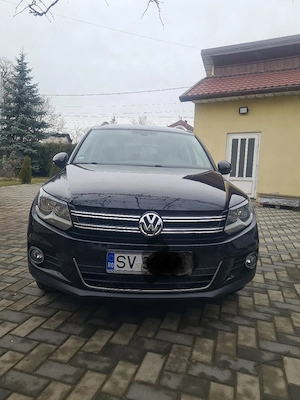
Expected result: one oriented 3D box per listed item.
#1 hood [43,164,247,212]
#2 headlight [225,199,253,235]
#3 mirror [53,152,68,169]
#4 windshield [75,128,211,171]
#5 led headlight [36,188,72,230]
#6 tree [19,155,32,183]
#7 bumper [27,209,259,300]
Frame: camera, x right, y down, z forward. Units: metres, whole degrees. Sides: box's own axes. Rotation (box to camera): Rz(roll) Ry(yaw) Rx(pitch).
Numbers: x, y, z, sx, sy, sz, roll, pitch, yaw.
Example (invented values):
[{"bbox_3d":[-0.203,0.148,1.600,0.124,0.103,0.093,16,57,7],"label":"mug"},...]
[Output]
[{"bbox_3d":[-0.022,-0.136,2.398,1.580,0.270,1.160,2,6,-3],"label":"hood"},{"bbox_3d":[0.640,0.101,2.156,0.355,0.230,0.430,2,6,-3],"label":"headlight"},{"bbox_3d":[-0.984,-0.430,3.283,0.200,0.180,0.170,2,6,-3],"label":"mirror"},{"bbox_3d":[-0.064,-0.574,3.300,1.460,0.520,0.910,2,6,-3],"label":"windshield"},{"bbox_3d":[-0.662,0.057,2.076,0.355,0.240,0.430,2,6,-3],"label":"led headlight"},{"bbox_3d":[-5.917,-1.438,14.300,0.620,1.350,0.620,2,6,-3],"label":"tree"},{"bbox_3d":[-0.017,0.393,2.070,1.760,0.530,0.550,2,6,-3],"label":"bumper"}]

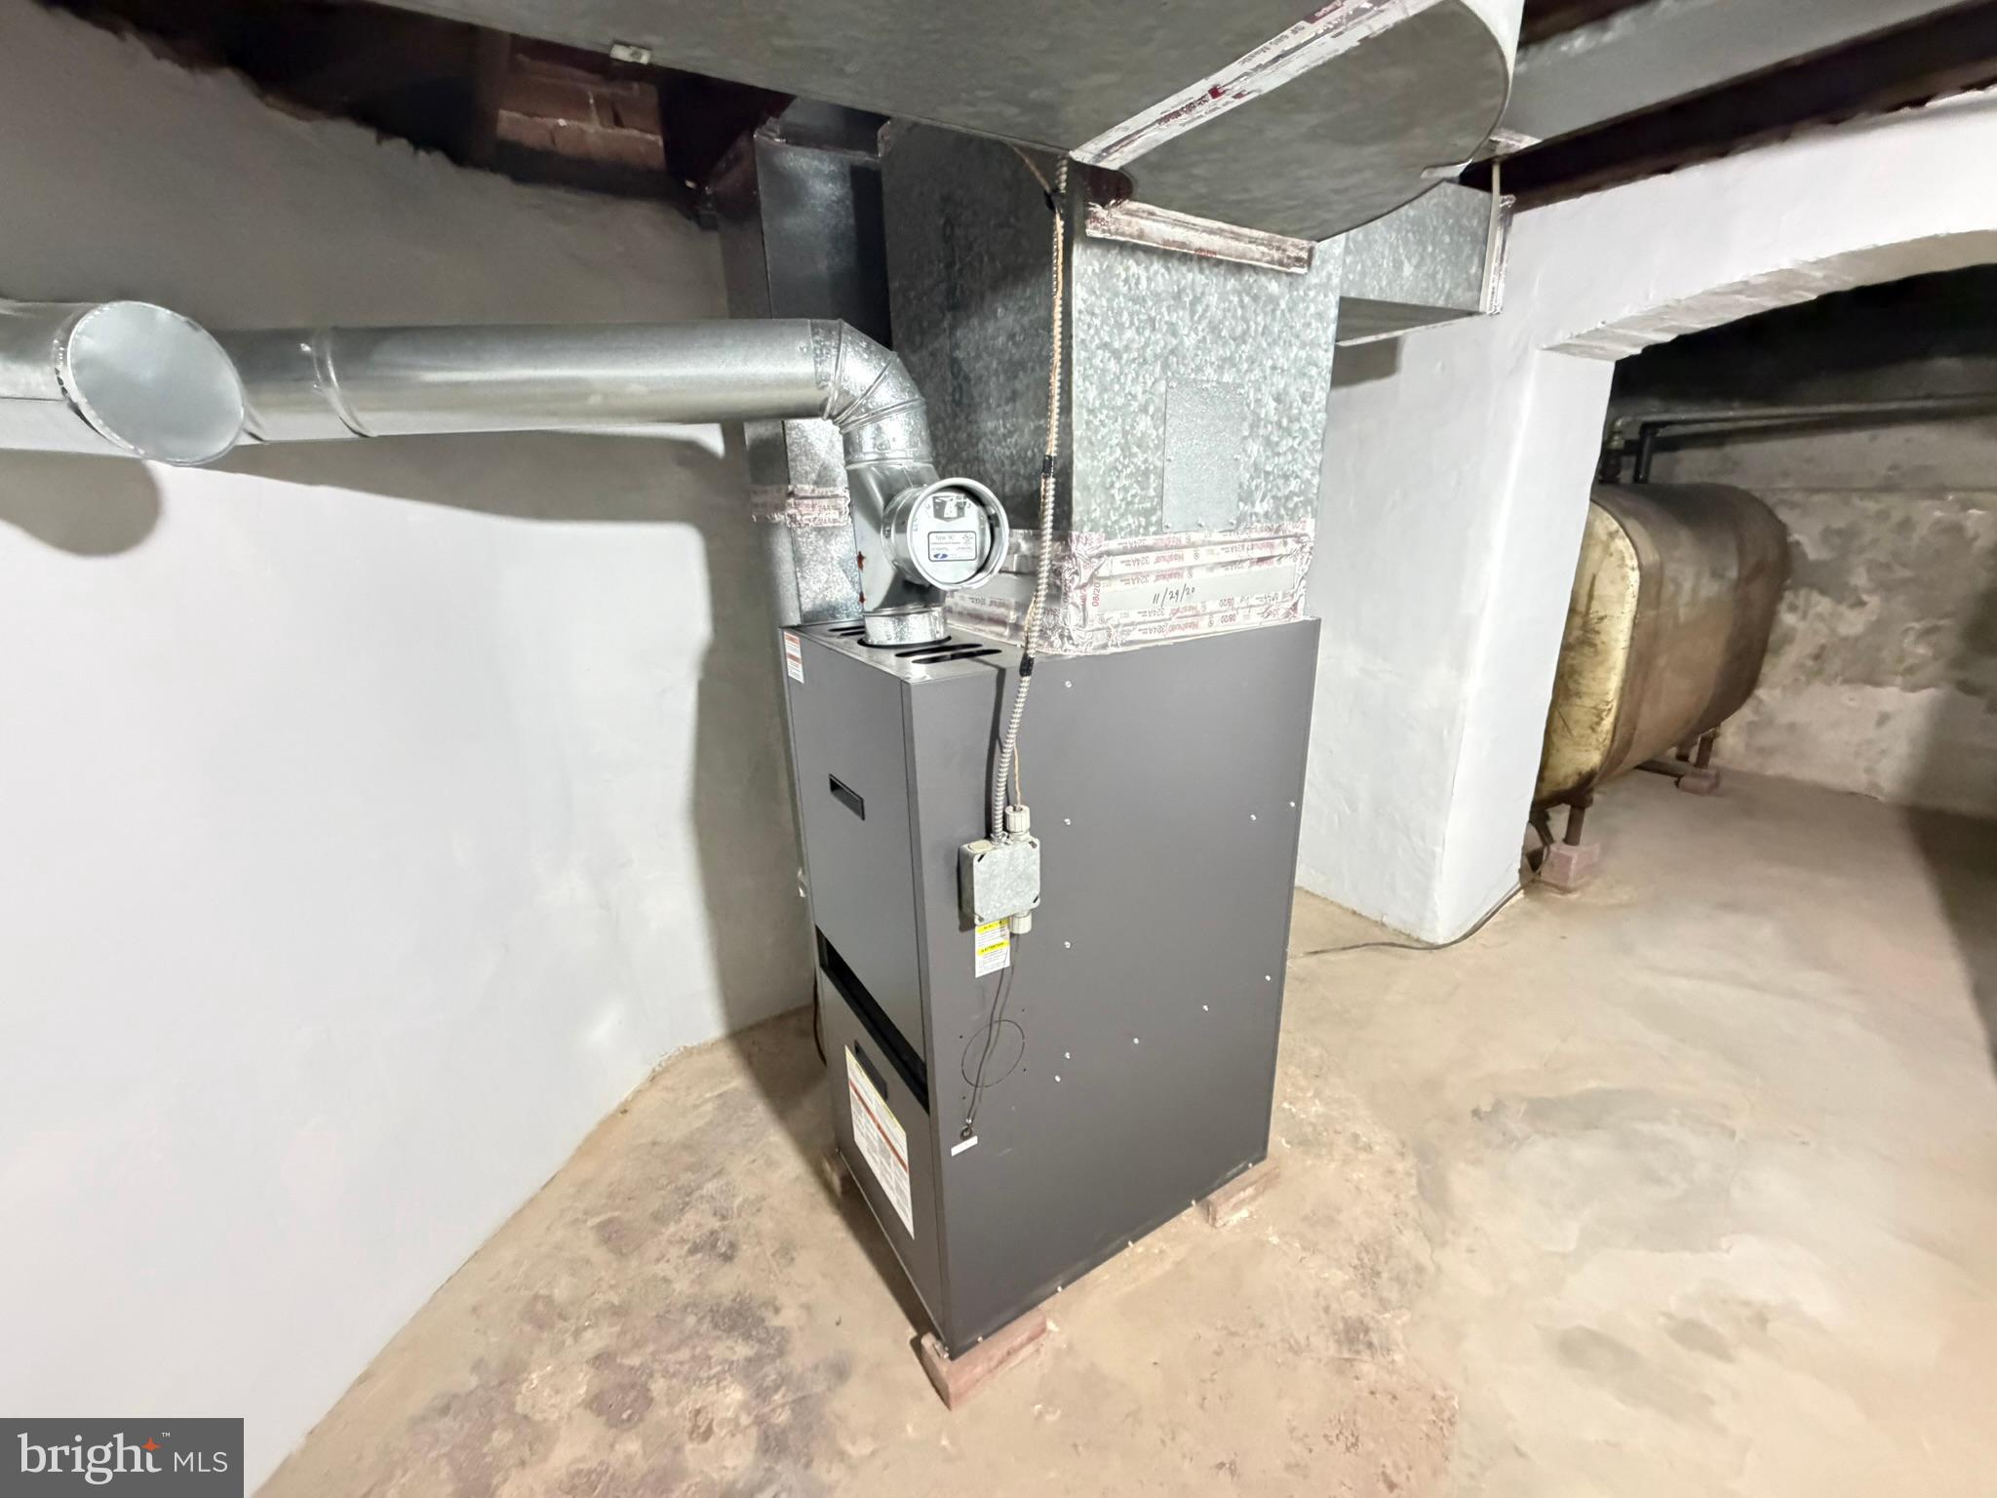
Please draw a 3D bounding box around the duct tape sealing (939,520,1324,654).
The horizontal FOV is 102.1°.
[{"bbox_3d":[0.172,-0.318,1.437,0.494,0.165,0.513,-12,21,-29],"label":"duct tape sealing"}]

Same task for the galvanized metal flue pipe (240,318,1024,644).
[{"bbox_3d":[-0.505,-0.349,1.100,0.996,0.466,0.217,-6,18,-12],"label":"galvanized metal flue pipe"}]

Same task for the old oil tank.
[{"bbox_3d":[2.386,-0.464,3.194,1.509,1.111,0.682,-13,21,-32],"label":"old oil tank"}]

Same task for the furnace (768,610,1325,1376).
[{"bbox_3d":[0.096,0.335,1.588,0.773,1.165,0.531,-12,21,-29],"label":"furnace"}]

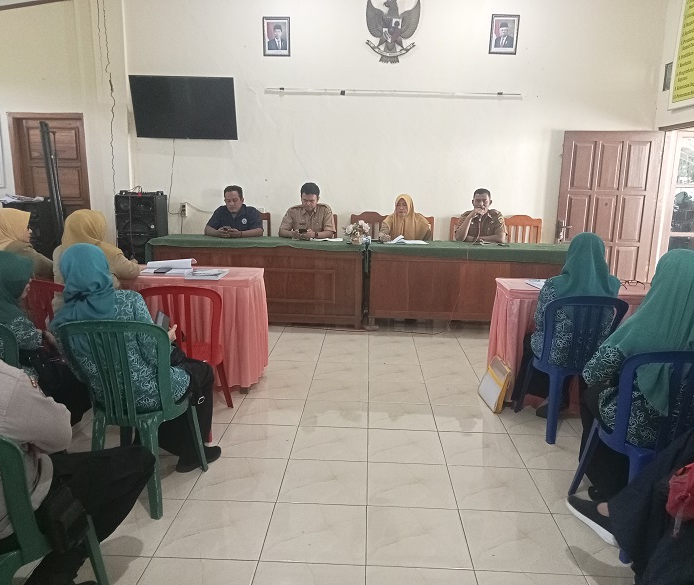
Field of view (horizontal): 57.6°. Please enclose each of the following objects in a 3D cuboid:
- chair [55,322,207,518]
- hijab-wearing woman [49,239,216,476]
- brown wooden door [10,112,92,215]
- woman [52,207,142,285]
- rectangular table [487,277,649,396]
[{"bbox_3d":[-0.904,0.488,2.776,0.480,0.845,0.530,3,10,8],"label":"chair"},{"bbox_3d":[-0.860,0.325,2.855,0.540,1.130,0.740,5,11,20],"label":"hijab-wearing woman"},{"bbox_3d":[-3.544,-1.065,7.573,0.880,2.090,0.120,2,10,2],"label":"brown wooden door"},{"bbox_3d":[-1.489,0.104,3.857,0.540,1.200,0.720,6,11,24],"label":"woman"},{"bbox_3d":[1.682,0.321,4.256,1.370,0.750,0.550,2,10,2],"label":"rectangular table"}]

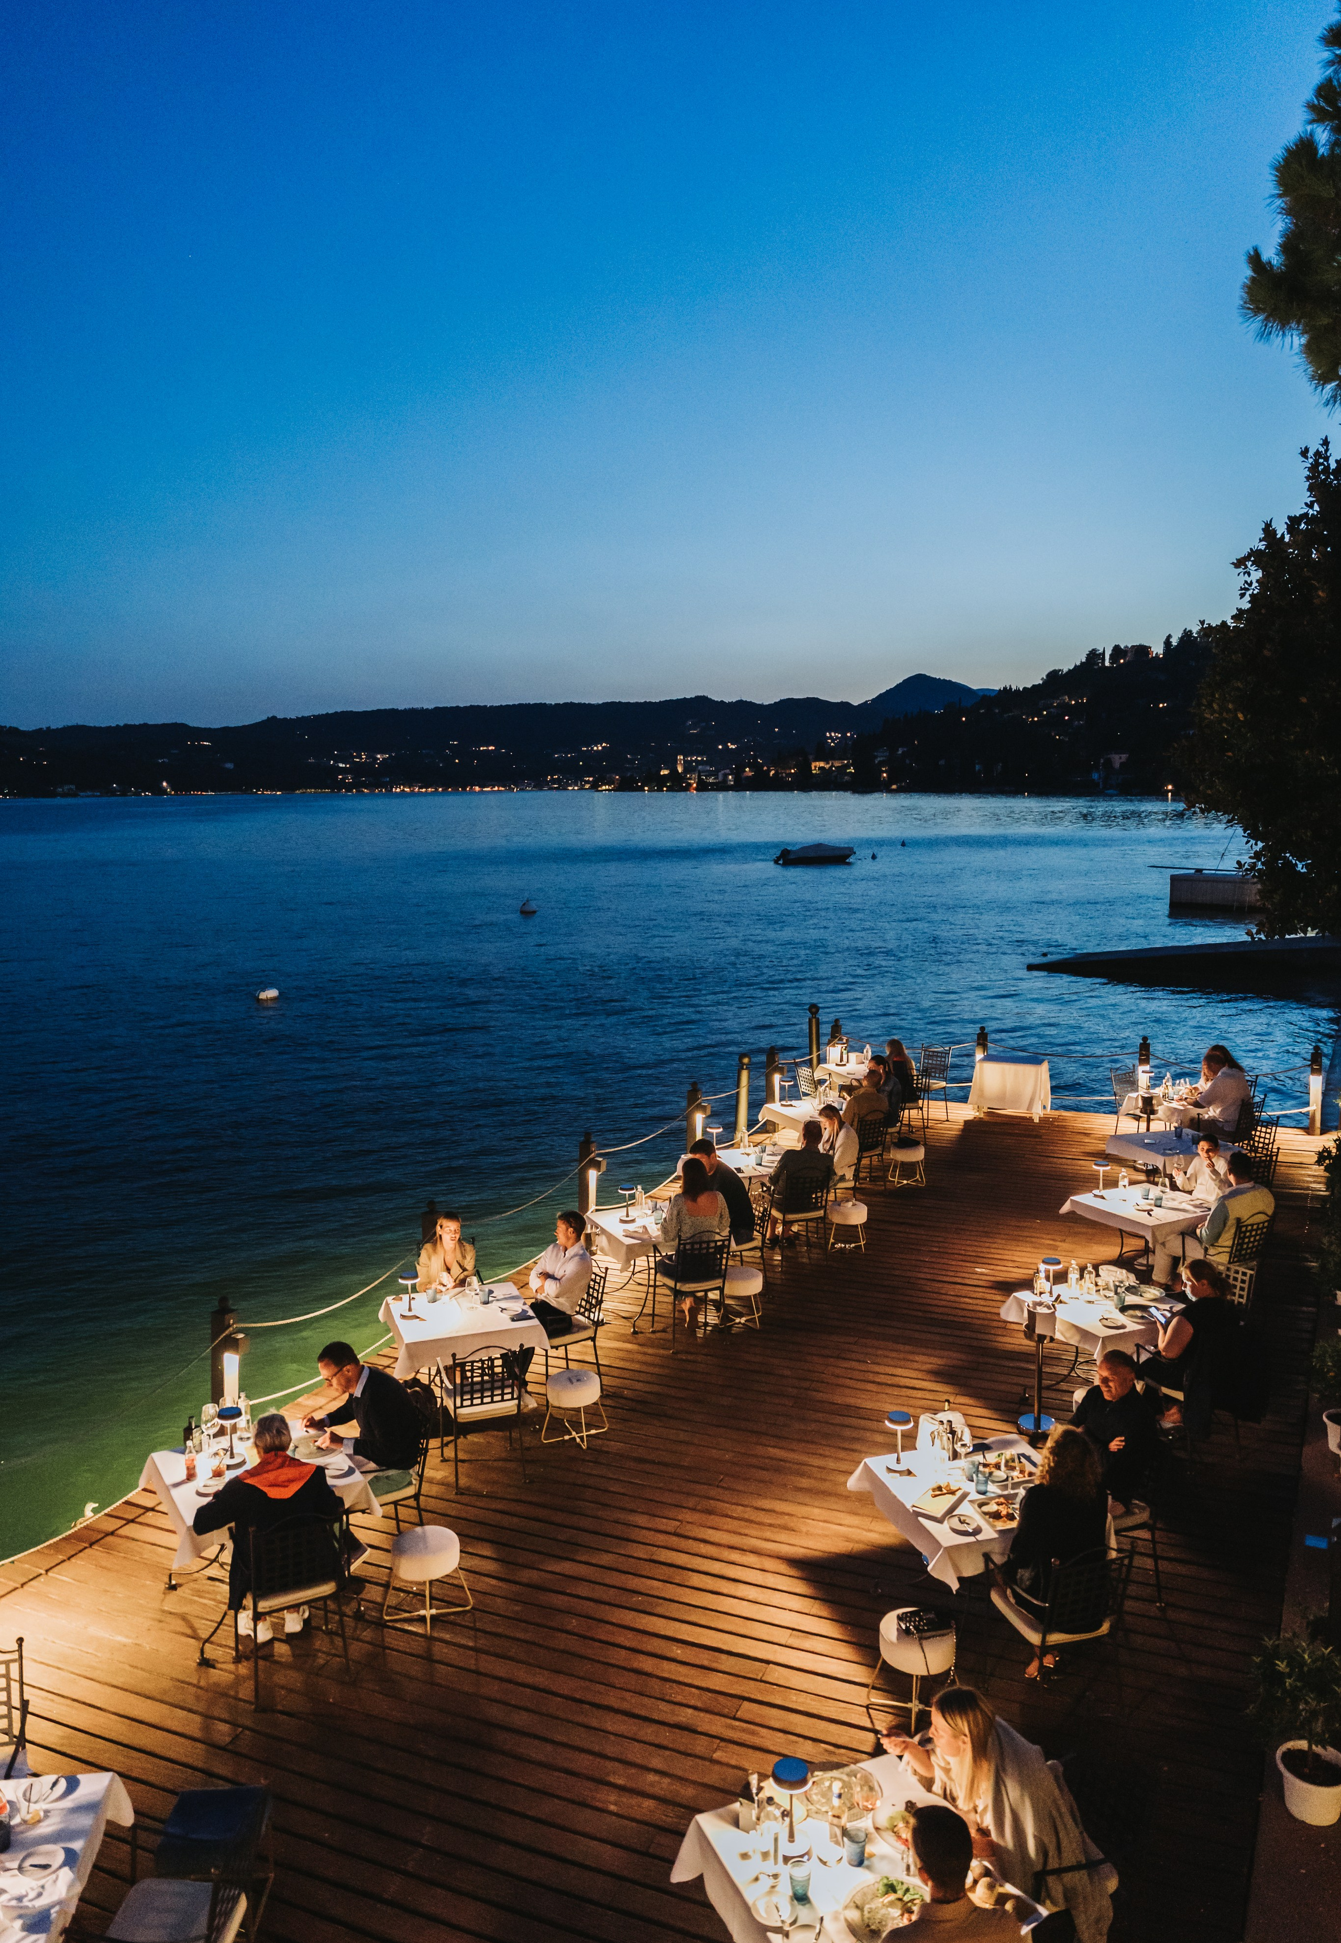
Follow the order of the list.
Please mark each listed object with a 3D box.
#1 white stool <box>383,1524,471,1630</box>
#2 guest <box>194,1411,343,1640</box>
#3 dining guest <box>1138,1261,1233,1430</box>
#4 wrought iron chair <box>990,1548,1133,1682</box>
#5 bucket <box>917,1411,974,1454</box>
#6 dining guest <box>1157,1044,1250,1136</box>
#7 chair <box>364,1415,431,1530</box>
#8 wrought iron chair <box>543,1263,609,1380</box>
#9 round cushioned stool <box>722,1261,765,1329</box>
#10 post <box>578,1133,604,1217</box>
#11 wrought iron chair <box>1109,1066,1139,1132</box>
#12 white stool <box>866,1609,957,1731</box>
[{"bbox_3d":[-1.300,3.256,7.194,0.410,0.410,0.400,0,8,0],"label":"white stool"},{"bbox_3d":[-1.999,2.735,6.570,0.600,1.310,0.700,-4,9,-30],"label":"guest"},{"bbox_3d":[3.470,2.598,9.103,0.480,1.200,0.720,-6,10,-40],"label":"dining guest"},{"bbox_3d":[1.740,2.875,5.982,0.530,0.890,0.500,-3,8,-18],"label":"wrought iron chair"},{"bbox_3d":[1.555,2.613,7.581,0.270,0.260,0.260,0,8,0],"label":"bucket"},{"bbox_3d":[5.704,1.502,14.008,0.500,1.310,0.760,-6,10,-40],"label":"dining guest"},{"bbox_3d":[-1.542,2.673,7.025,0.500,0.870,0.470,-4,9,-29],"label":"chair"},{"bbox_3d":[-0.735,2.542,9.540,0.540,0.940,0.550,-4,9,-25],"label":"wrought iron chair"},{"bbox_3d":[0.551,2.525,10.369,0.370,0.380,0.370,0,8,0],"label":"round cushioned stool"},{"bbox_3d":[-0.723,2.031,12.265,0.200,1.170,0.200,4,9,27],"label":"post"},{"bbox_3d":[5.370,1.538,15.377,0.470,0.870,0.500,-5,9,-34],"label":"wrought iron chair"},{"bbox_3d":[1.145,3.227,6.233,0.440,0.425,0.440,0,8,-2],"label":"white stool"}]

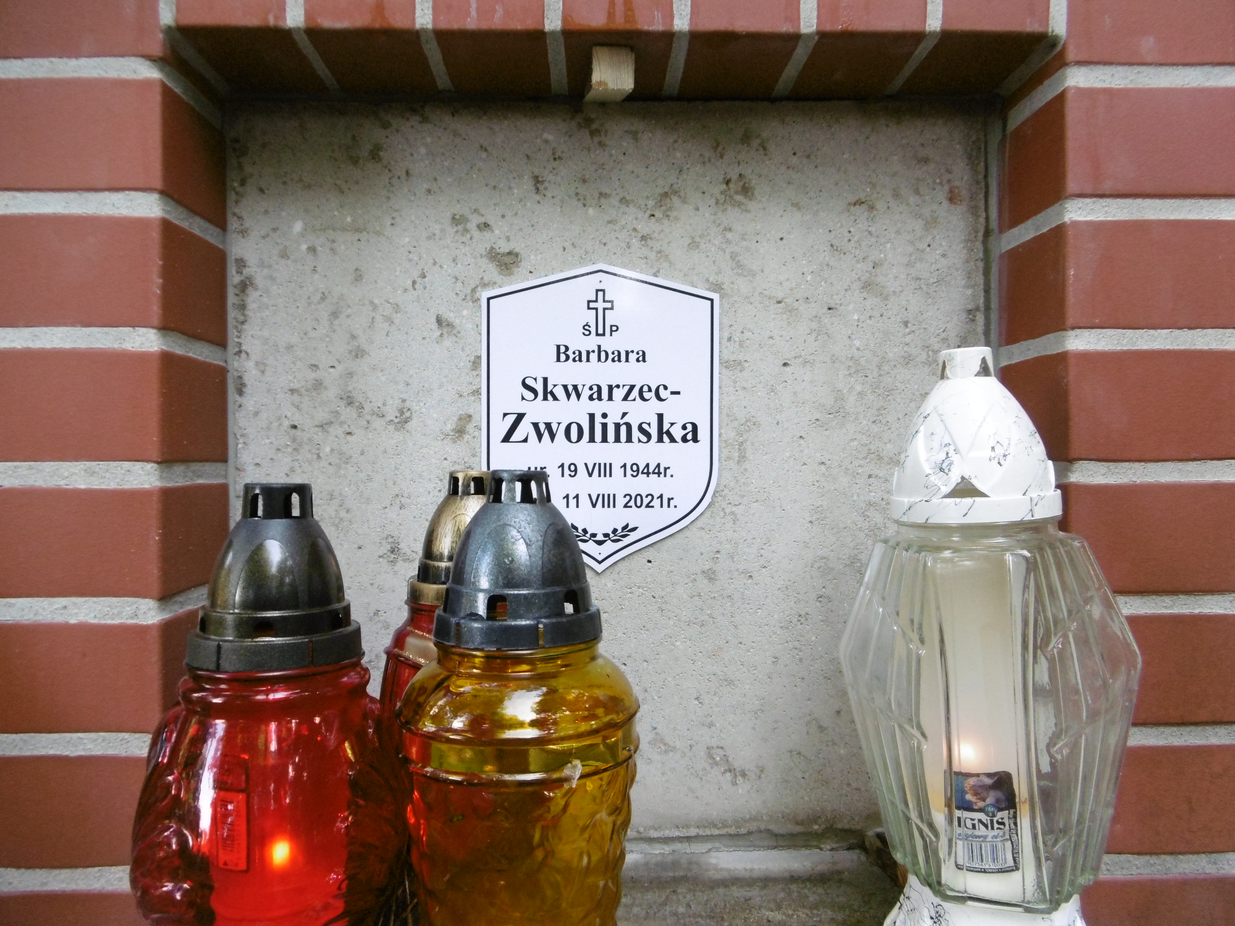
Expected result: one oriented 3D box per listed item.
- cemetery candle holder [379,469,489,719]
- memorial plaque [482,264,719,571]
[{"bbox_3d":[-0.089,0.143,0.525,0.115,0.277,0.115,0,0,-1],"label":"cemetery candle holder"},{"bbox_3d":[-0.011,-0.032,0.594,0.165,0.214,0.004,0,0,-1],"label":"memorial plaque"}]

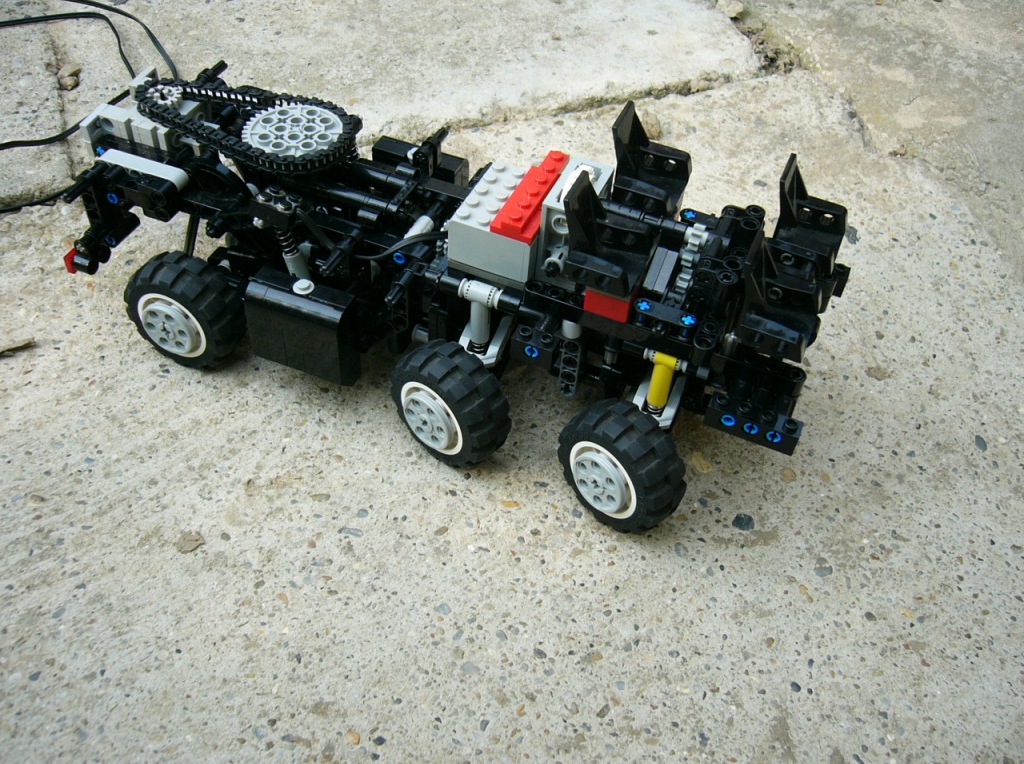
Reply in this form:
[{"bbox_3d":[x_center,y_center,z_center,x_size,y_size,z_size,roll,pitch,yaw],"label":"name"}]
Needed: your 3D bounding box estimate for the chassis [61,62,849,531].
[{"bbox_3d":[-0.027,-0.058,0.408,0.306,0.112,0.139,19,49,13],"label":"chassis"}]

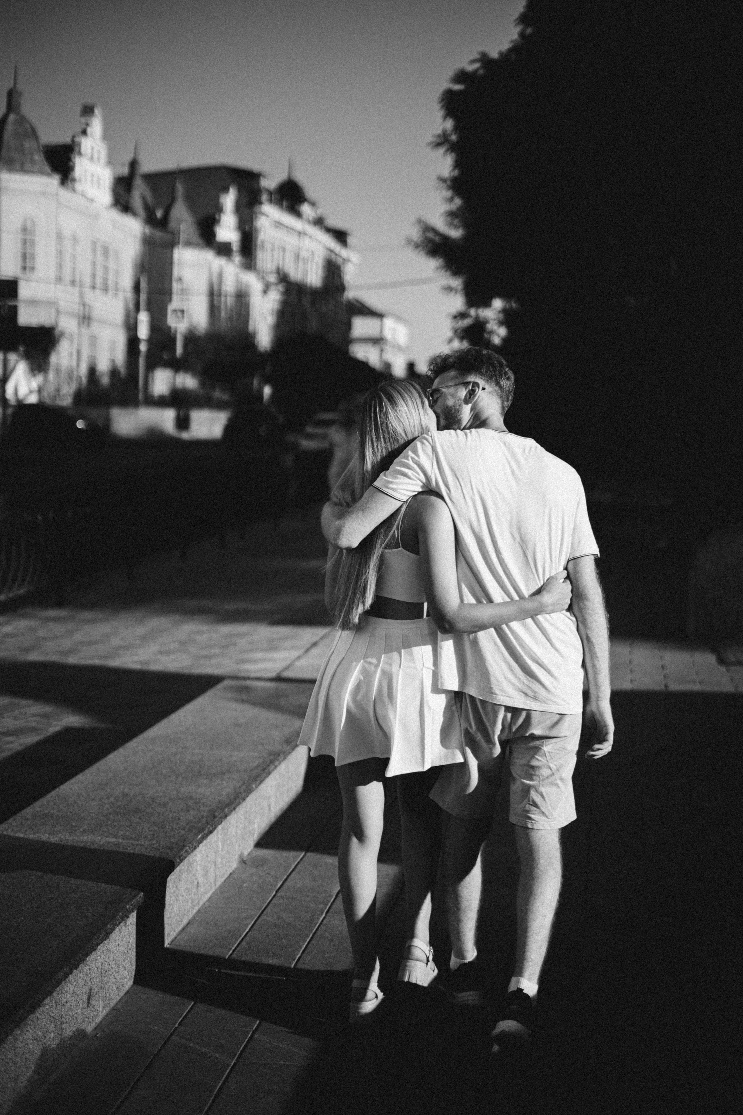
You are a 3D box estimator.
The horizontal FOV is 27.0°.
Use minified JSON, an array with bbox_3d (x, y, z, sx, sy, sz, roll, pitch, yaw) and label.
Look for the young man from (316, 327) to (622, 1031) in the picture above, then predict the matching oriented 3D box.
[{"bbox_3d":[0.252,0.330,4.144,0.760,1.780,0.560,0,5,1],"label":"young man"}]

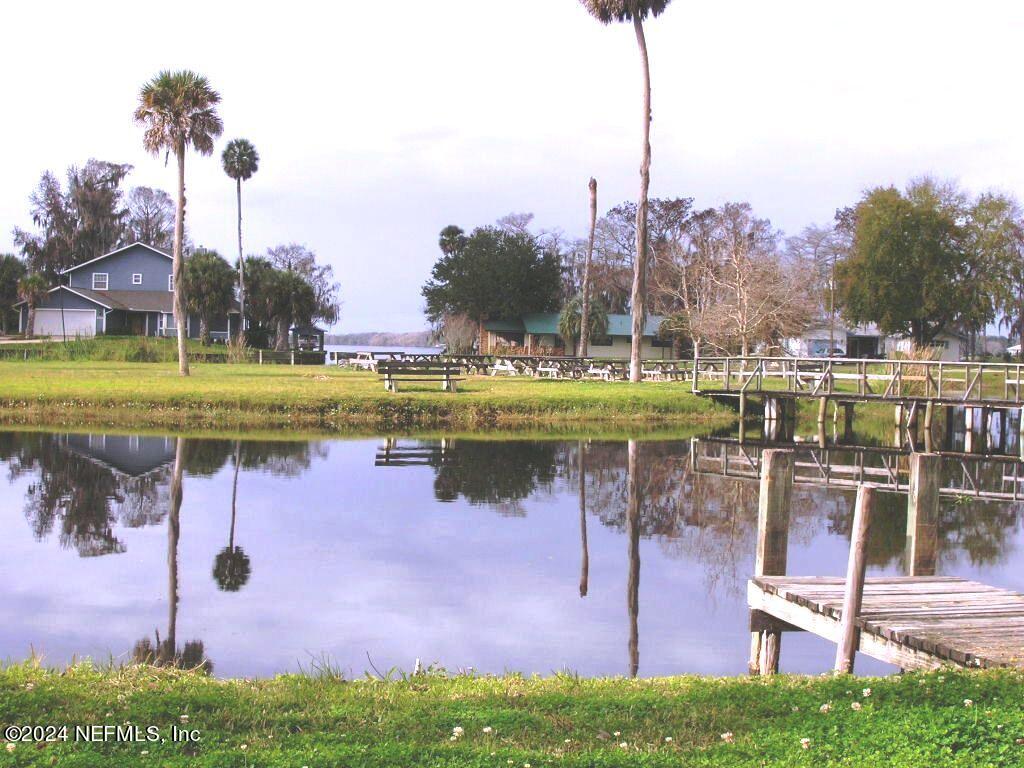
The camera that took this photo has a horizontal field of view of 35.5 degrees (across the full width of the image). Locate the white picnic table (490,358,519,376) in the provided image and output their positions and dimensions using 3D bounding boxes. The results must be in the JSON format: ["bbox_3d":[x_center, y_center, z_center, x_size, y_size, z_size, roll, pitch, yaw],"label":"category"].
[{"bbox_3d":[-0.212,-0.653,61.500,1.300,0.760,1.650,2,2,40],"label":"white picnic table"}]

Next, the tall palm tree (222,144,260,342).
[{"bbox_3d":[-22.265,-11.831,131.000,3.150,16.510,3.100,1,1,0],"label":"tall palm tree"}]

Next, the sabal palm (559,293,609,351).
[{"bbox_3d":[5.371,-4.301,120.000,3.750,4.840,3.700,1,1,0],"label":"sabal palm"}]

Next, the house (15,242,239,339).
[{"bbox_3d":[-33.400,-8.380,143.500,18.800,8.310,13.000,1,1,0],"label":"house"}]

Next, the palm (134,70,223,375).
[{"bbox_3d":[-11.032,-5.360,53.000,2.950,10.080,2.950,1,1,0],"label":"palm"}]

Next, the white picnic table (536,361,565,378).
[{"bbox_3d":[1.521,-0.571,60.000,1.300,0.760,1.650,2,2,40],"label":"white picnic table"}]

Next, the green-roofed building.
[{"bbox_3d":[6.102,-4.655,153.500,17.800,4.210,10.500,1,1,-4],"label":"green-roofed building"}]

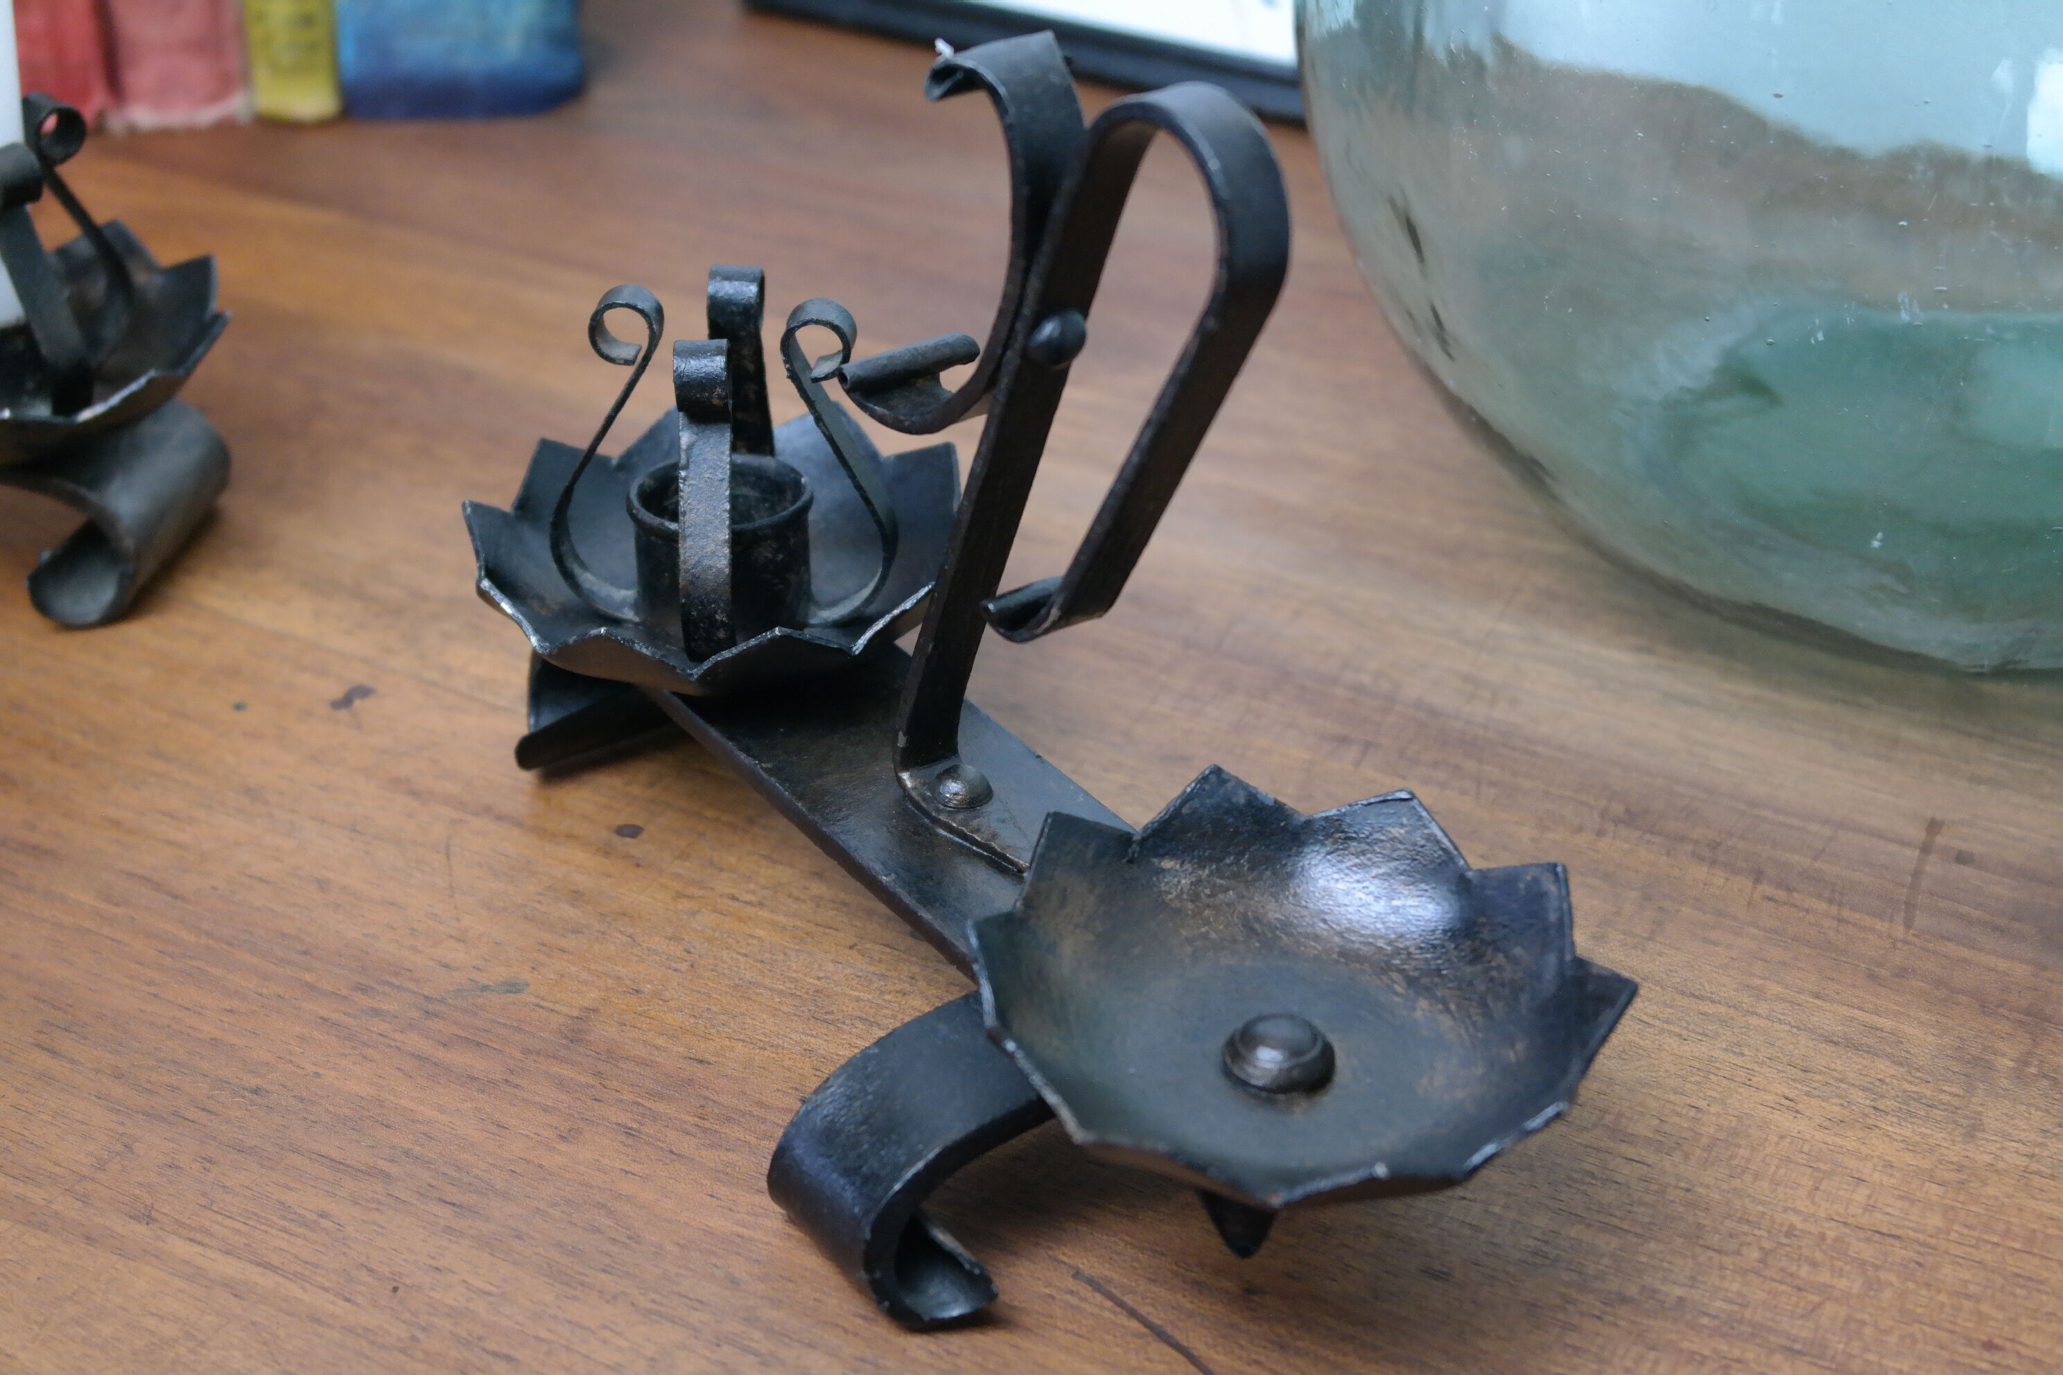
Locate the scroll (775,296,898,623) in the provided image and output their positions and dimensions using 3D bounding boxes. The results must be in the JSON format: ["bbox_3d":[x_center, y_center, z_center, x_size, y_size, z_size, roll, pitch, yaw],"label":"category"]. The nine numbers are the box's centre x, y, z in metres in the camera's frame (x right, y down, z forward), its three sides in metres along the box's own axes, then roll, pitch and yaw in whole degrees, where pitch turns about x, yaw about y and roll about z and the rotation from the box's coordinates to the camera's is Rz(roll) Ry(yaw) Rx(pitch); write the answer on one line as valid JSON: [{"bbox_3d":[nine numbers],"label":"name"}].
[{"bbox_3d":[-0.029,-0.034,0.504,0.017,0.051,0.008,5,28,10],"label":"scroll"}]

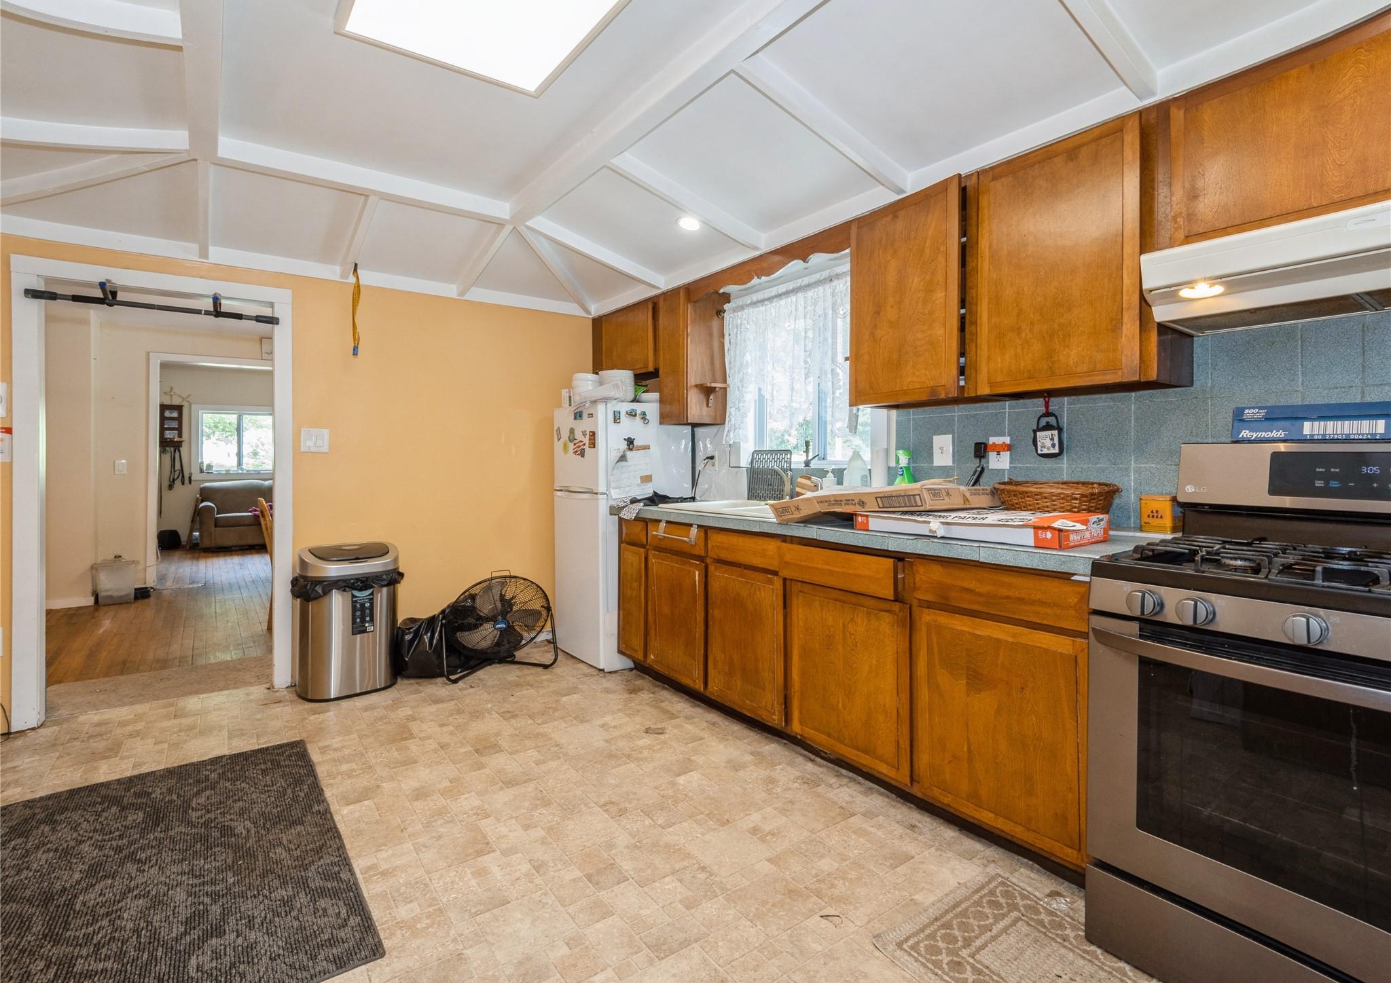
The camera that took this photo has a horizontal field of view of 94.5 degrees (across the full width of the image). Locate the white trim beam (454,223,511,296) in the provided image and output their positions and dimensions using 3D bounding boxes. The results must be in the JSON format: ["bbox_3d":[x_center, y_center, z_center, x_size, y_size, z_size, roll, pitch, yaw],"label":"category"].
[{"bbox_3d":[-1.162,-1.264,3.472,0.042,0.070,0.803,-2,-9,-37],"label":"white trim beam"}]

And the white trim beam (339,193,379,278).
[{"bbox_3d":[-1.683,-1.251,3.189,0.046,0.070,0.740,-2,-11,-37],"label":"white trim beam"}]

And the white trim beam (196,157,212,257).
[{"bbox_3d":[-2.104,-1.226,2.761,0.042,0.070,0.803,-2,-9,-37],"label":"white trim beam"}]

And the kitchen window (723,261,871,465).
[{"bbox_3d":[0.497,-0.611,3.361,0.130,0.920,0.960,-2,3,-37],"label":"kitchen window"}]

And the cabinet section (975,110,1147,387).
[{"bbox_3d":[1.212,-0.690,2.053,0.315,0.740,0.476,-2,3,-37],"label":"cabinet section"}]

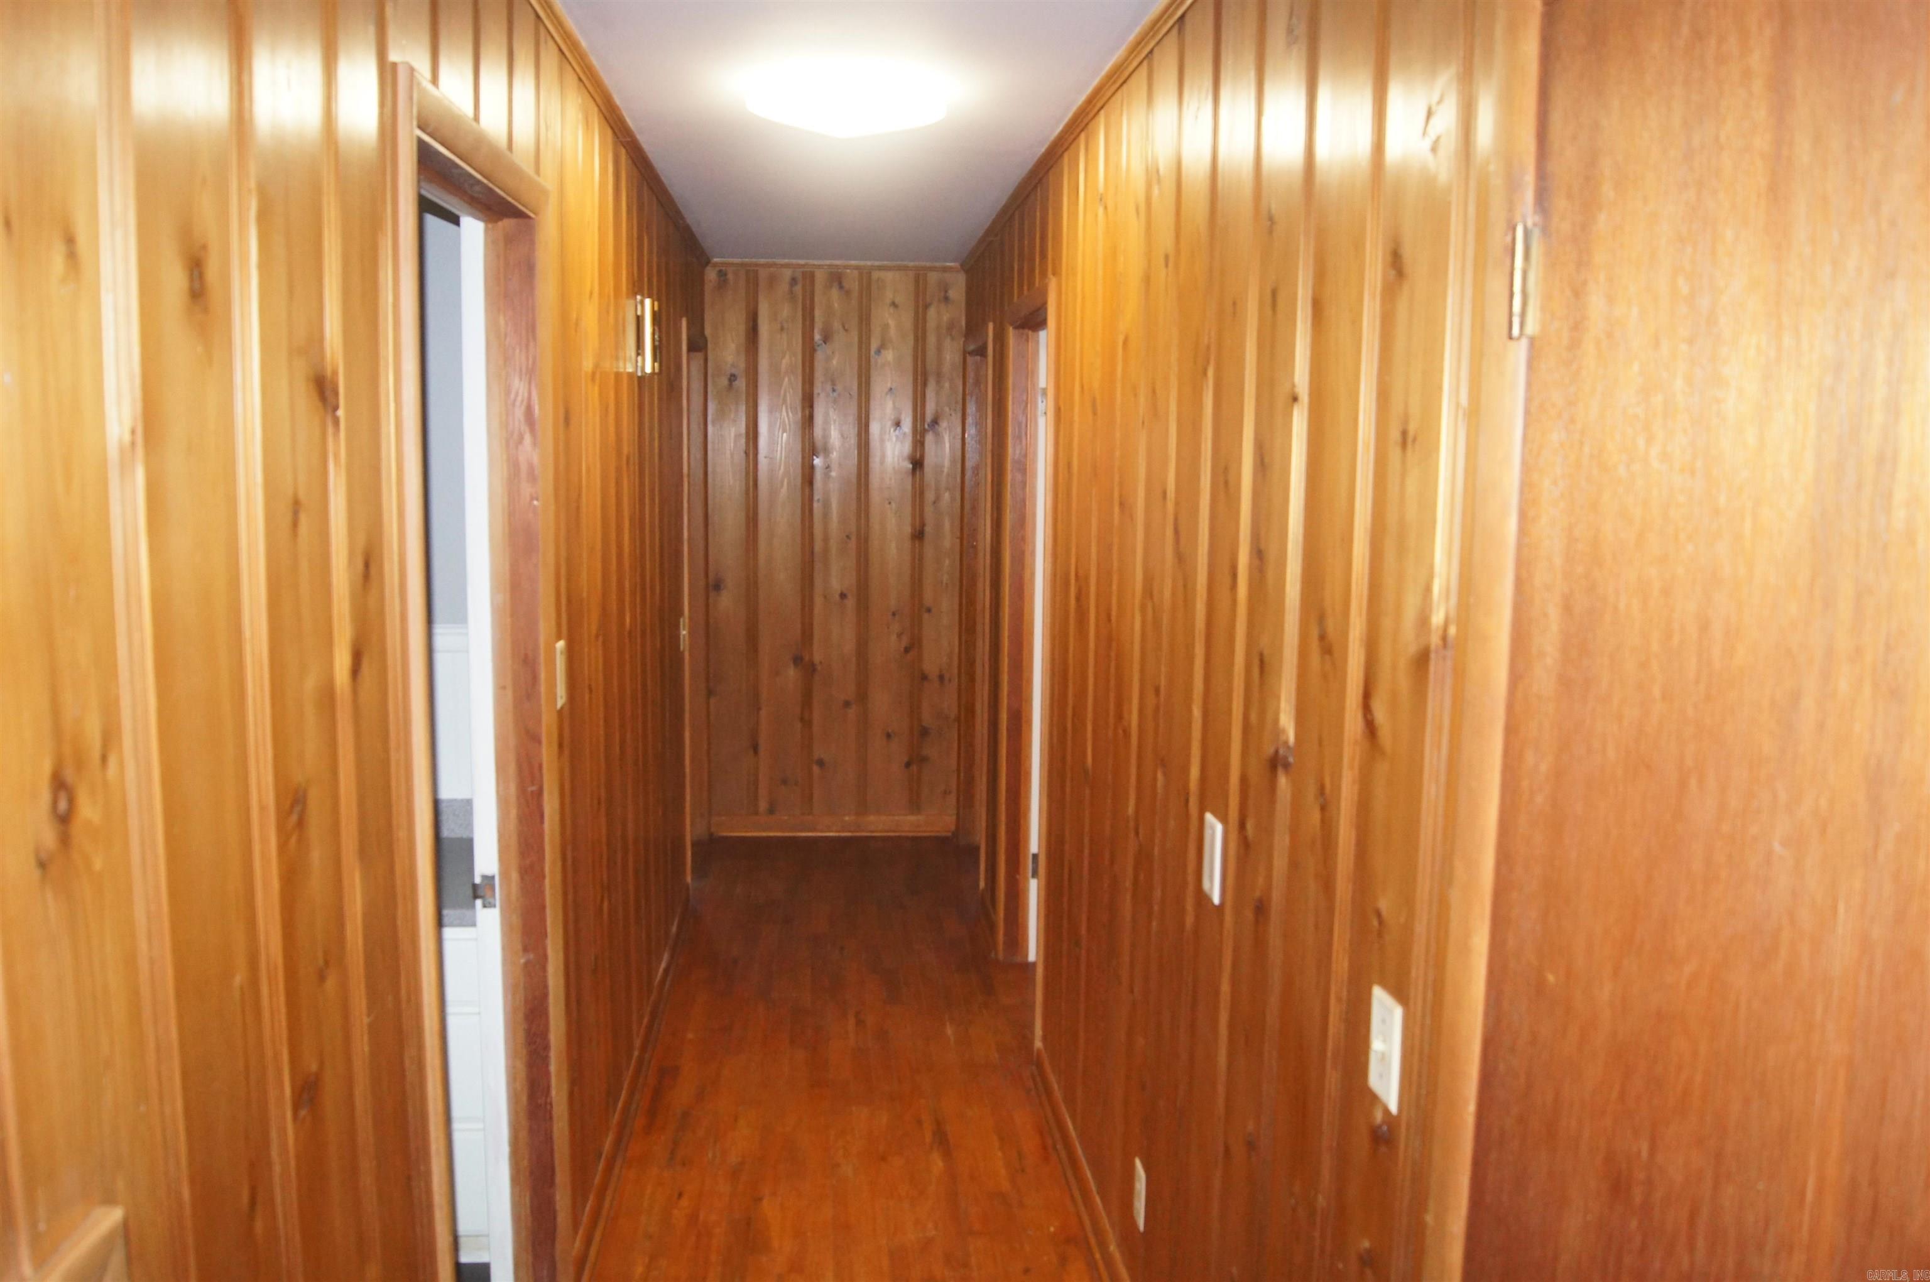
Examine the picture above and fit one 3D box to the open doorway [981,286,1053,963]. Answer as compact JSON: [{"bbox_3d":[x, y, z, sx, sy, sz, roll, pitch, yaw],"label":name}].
[{"bbox_3d":[0.227,0.064,4.258,0.140,2.115,0.920,0,8,-6],"label":"open doorway"}]

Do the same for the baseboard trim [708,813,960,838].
[{"bbox_3d":[-0.561,0.803,6.289,1.050,0.097,0.022,0,8,-6],"label":"baseboard trim"}]

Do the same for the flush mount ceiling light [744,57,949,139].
[{"bbox_3d":[-0.252,-1.133,3.108,0.430,0.100,0.430,0,8,-6],"label":"flush mount ceiling light"}]

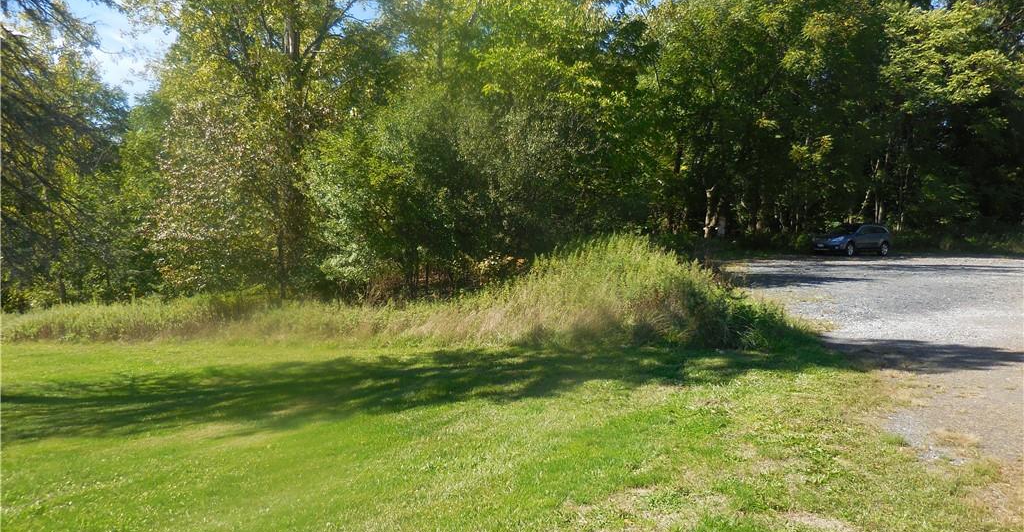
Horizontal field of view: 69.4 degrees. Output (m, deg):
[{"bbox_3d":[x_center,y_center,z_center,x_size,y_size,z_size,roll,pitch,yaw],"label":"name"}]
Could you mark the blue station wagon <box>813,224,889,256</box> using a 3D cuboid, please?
[{"bbox_3d":[16.920,-1.270,36.750,4.760,1.630,1.820,-1,3,-31],"label":"blue station wagon"}]

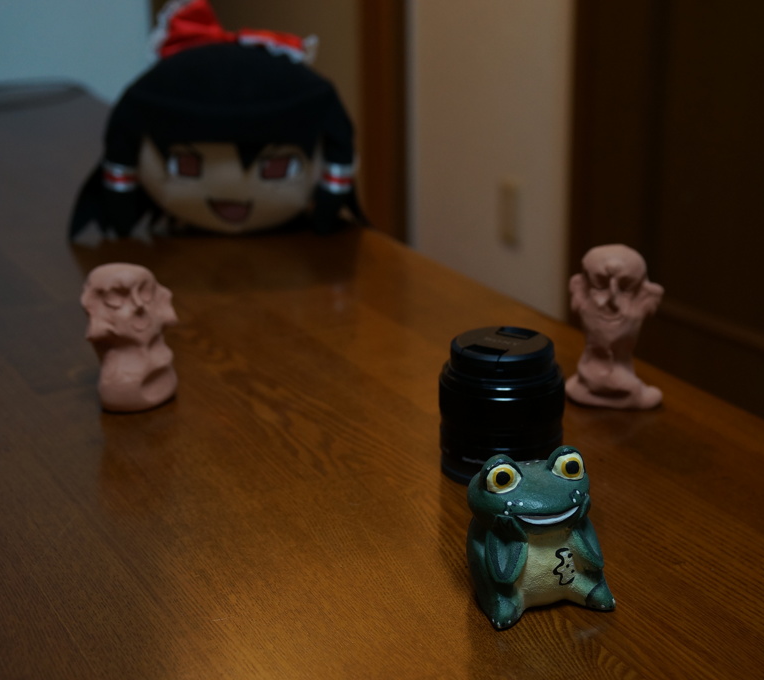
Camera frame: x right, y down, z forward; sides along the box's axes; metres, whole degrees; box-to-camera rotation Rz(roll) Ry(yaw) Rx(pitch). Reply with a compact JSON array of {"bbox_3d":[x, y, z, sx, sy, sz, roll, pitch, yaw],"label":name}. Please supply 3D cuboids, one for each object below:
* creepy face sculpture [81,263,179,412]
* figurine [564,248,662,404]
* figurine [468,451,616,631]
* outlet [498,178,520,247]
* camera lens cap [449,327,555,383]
[{"bbox_3d":[-0.142,-0.005,0.826,0.053,0.082,0.042,-7,20,-19],"label":"creepy face sculpture"},{"bbox_3d":[0.133,-0.010,0.820,0.055,0.090,0.042,5,20,15],"label":"figurine"},{"bbox_3d":[0.063,0.075,0.607,0.057,0.069,0.053,-6,20,-17],"label":"figurine"},{"bbox_3d":[0.244,-0.242,2.769,0.010,0.120,0.070,-12,22,-29],"label":"outlet"},{"bbox_3d":[0.060,0.005,0.725,0.053,0.009,0.053,-1,19,0],"label":"camera lens cap"}]

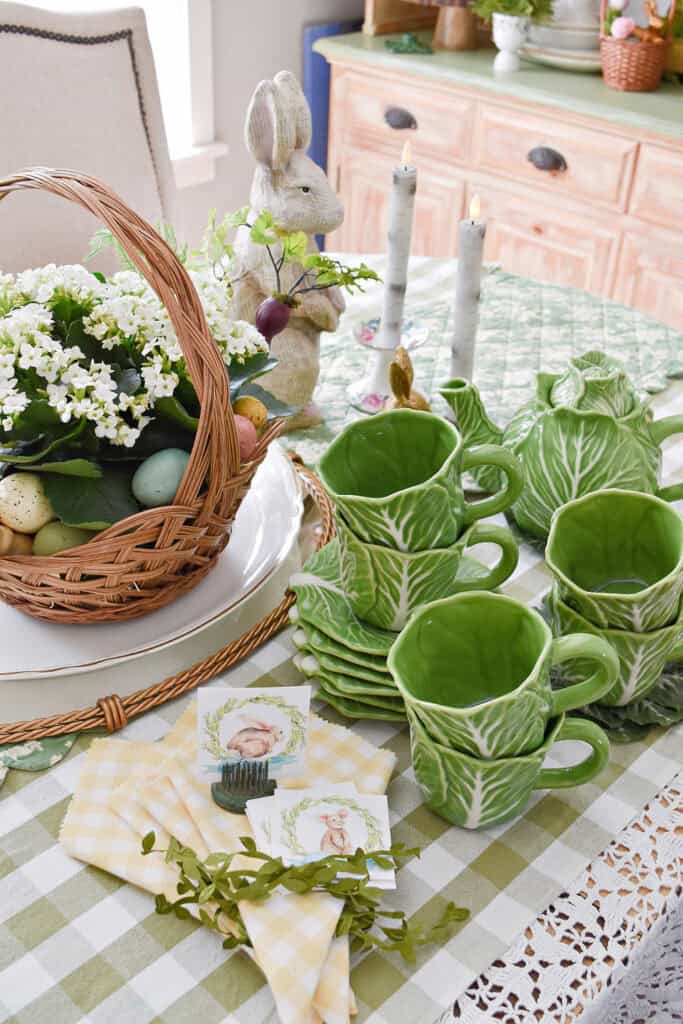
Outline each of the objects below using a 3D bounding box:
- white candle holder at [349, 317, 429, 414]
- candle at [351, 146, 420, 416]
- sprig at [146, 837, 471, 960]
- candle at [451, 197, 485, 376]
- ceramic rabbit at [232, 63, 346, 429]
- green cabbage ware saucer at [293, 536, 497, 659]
[{"bbox_3d":[0.049,-0.151,1.147,0.080,0.070,0.080,3,31,0],"label":"white candle holder"},{"bbox_3d":[0.052,-0.232,1.098,0.075,0.260,0.075,3,31,0],"label":"candle"},{"bbox_3d":[-0.022,0.201,0.595,0.180,0.035,0.073,4,31,2],"label":"sprig"},{"bbox_3d":[0.110,-0.180,0.974,0.023,0.201,0.023,3,31,0],"label":"candle"},{"bbox_3d":[-0.049,-0.241,1.041,0.113,0.326,0.097,8,32,9],"label":"ceramic rabbit"},{"bbox_3d":[0.035,0.060,0.755,0.142,0.026,0.140,2,31,-1],"label":"green cabbage ware saucer"}]

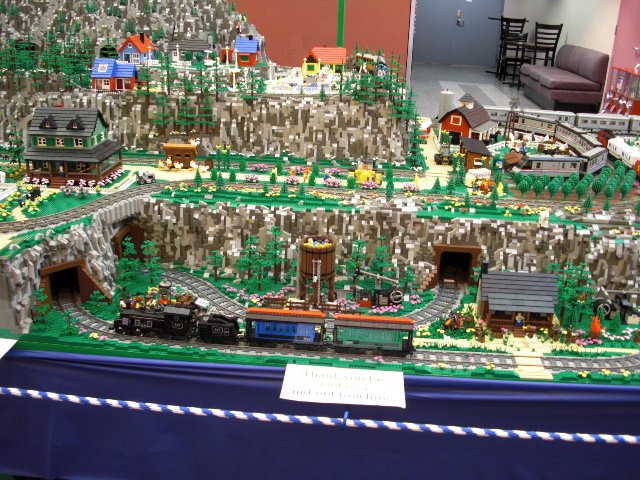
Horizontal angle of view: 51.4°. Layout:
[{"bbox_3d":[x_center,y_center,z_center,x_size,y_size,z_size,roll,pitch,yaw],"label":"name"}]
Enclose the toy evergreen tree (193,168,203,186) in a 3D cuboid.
[{"bbox_3d":[-0.419,-0.215,2.279,0.032,0.063,0.032,4,21,4],"label":"toy evergreen tree"}]

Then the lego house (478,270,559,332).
[{"bbox_3d":[0.561,0.163,1.895,0.213,0.143,0.148,4,21,4],"label":"lego house"}]

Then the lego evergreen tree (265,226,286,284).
[{"bbox_3d":[-0.134,0.048,2.012,0.067,0.194,0.067,2,24,3],"label":"lego evergreen tree"}]

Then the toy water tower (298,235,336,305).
[{"bbox_3d":[-0.006,0.091,1.972,0.103,0.187,0.103,4,21,4],"label":"toy water tower"}]

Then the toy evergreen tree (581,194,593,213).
[{"bbox_3d":[0.839,-0.113,2.077,0.034,0.059,0.034,2,24,3],"label":"toy evergreen tree"}]

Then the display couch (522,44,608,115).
[{"bbox_3d":[3.358,-2.274,9.350,0.670,0.830,1.750,2,22,2],"label":"display couch"}]

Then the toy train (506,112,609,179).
[{"bbox_3d":[0.989,-0.412,2.850,0.450,0.105,0.860,5,21,7],"label":"toy train"}]

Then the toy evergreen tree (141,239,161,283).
[{"bbox_3d":[-0.515,0.068,2.010,0.065,0.146,0.065,2,24,3],"label":"toy evergreen tree"}]

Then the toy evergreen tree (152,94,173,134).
[{"bbox_3d":[-0.619,-0.489,2.602,0.078,0.155,0.066,4,21,4],"label":"toy evergreen tree"}]

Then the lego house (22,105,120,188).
[{"bbox_3d":[-0.860,-0.337,2.311,0.265,0.230,0.202,3,24,4],"label":"lego house"}]

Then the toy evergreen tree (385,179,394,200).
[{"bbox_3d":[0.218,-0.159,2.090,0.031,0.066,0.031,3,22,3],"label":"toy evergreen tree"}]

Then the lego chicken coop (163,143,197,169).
[{"bbox_3d":[-0.510,-0.315,2.448,0.116,0.088,0.064,2,24,3],"label":"lego chicken coop"}]

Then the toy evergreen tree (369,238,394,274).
[{"bbox_3d":[0.189,0.061,2.050,0.066,0.140,0.066,3,22,3],"label":"toy evergreen tree"}]

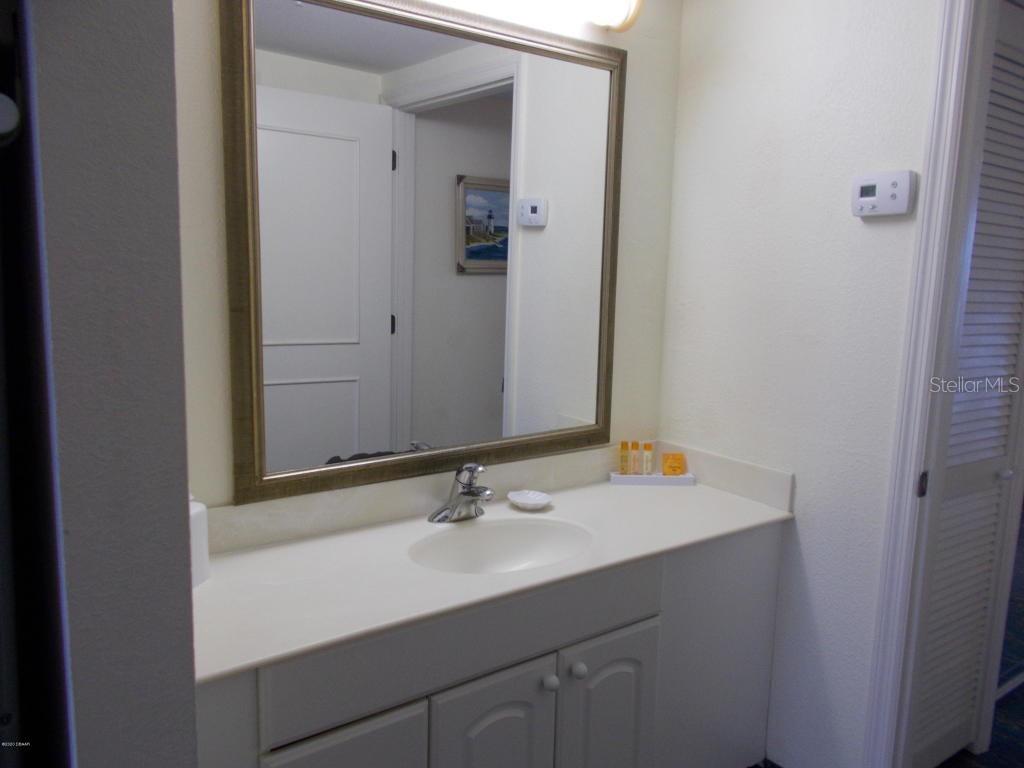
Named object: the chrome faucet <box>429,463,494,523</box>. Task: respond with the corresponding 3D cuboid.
[{"bbox_3d":[-0.105,0.281,1.960,0.160,0.160,0.185,-5,10,-36],"label":"chrome faucet"}]

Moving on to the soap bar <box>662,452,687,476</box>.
[{"bbox_3d":[0.506,0.250,2.403,0.071,0.072,0.022,1,2,0],"label":"soap bar"}]

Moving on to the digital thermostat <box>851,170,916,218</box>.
[{"bbox_3d":[0.898,-0.455,1.856,0.033,0.097,0.138,-5,10,-36],"label":"digital thermostat"}]

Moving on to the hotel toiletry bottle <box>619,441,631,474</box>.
[{"bbox_3d":[0.349,0.230,2.384,0.029,0.103,0.028,1,8,0],"label":"hotel toiletry bottle"}]

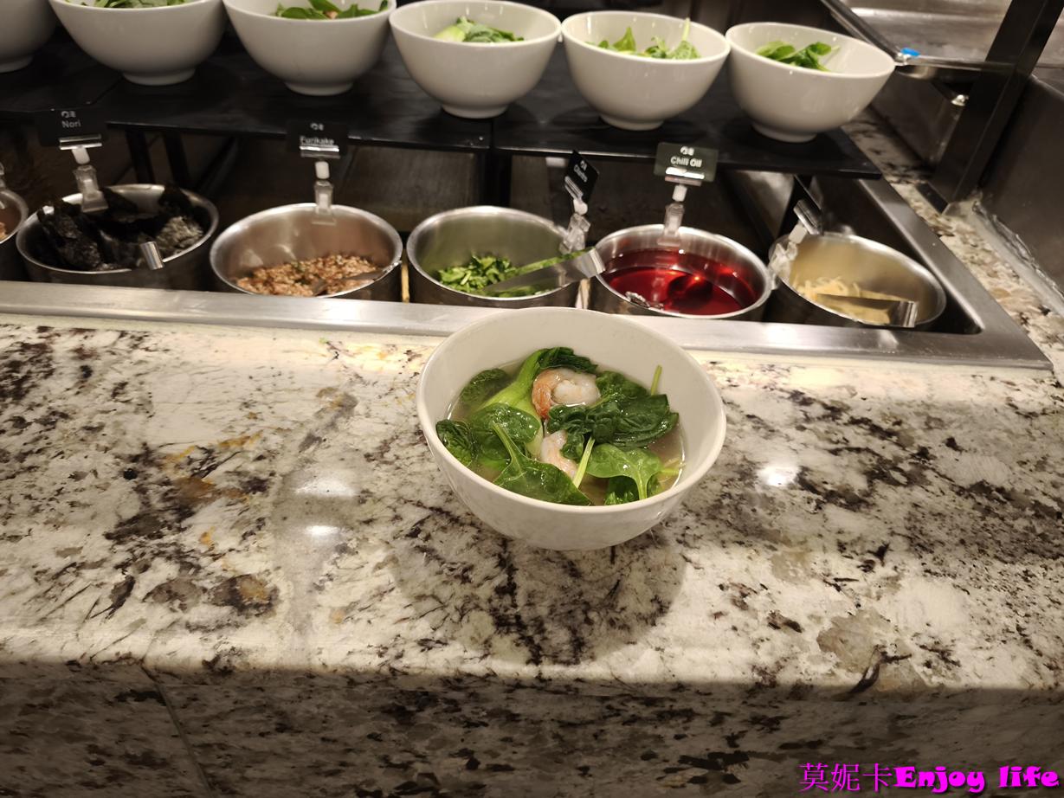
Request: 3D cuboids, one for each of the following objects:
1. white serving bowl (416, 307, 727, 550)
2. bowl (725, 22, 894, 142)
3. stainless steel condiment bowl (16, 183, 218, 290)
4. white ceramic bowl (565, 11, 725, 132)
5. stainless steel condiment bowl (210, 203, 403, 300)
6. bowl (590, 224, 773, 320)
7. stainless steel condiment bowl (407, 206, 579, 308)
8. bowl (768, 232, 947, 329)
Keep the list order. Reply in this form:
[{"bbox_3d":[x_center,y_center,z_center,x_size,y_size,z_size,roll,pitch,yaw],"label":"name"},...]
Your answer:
[{"bbox_3d":[0.017,0.027,0.400,0.160,0.080,0.160,2,42,-5],"label":"white serving bowl"},{"bbox_3d":[0.267,-0.313,0.716,0.160,0.080,0.160,4,42,-3],"label":"bowl"},{"bbox_3d":[-0.353,-0.105,0.640,0.154,0.115,0.154,2,42,-5],"label":"stainless steel condiment bowl"},{"bbox_3d":[0.106,-0.321,0.707,0.160,0.080,0.160,4,42,-3],"label":"white ceramic bowl"},{"bbox_3d":[-0.195,-0.087,0.641,0.154,0.115,0.154,2,42,-5],"label":"stainless steel condiment bowl"},{"bbox_3d":[0.129,-0.075,0.670,0.154,0.115,0.154,4,42,-3],"label":"bowl"},{"bbox_3d":[-0.037,-0.091,0.665,0.154,0.115,0.154,2,42,-5],"label":"stainless steel condiment bowl"},{"bbox_3d":[0.294,-0.070,0.686,0.154,0.115,0.154,2,42,-5],"label":"bowl"}]

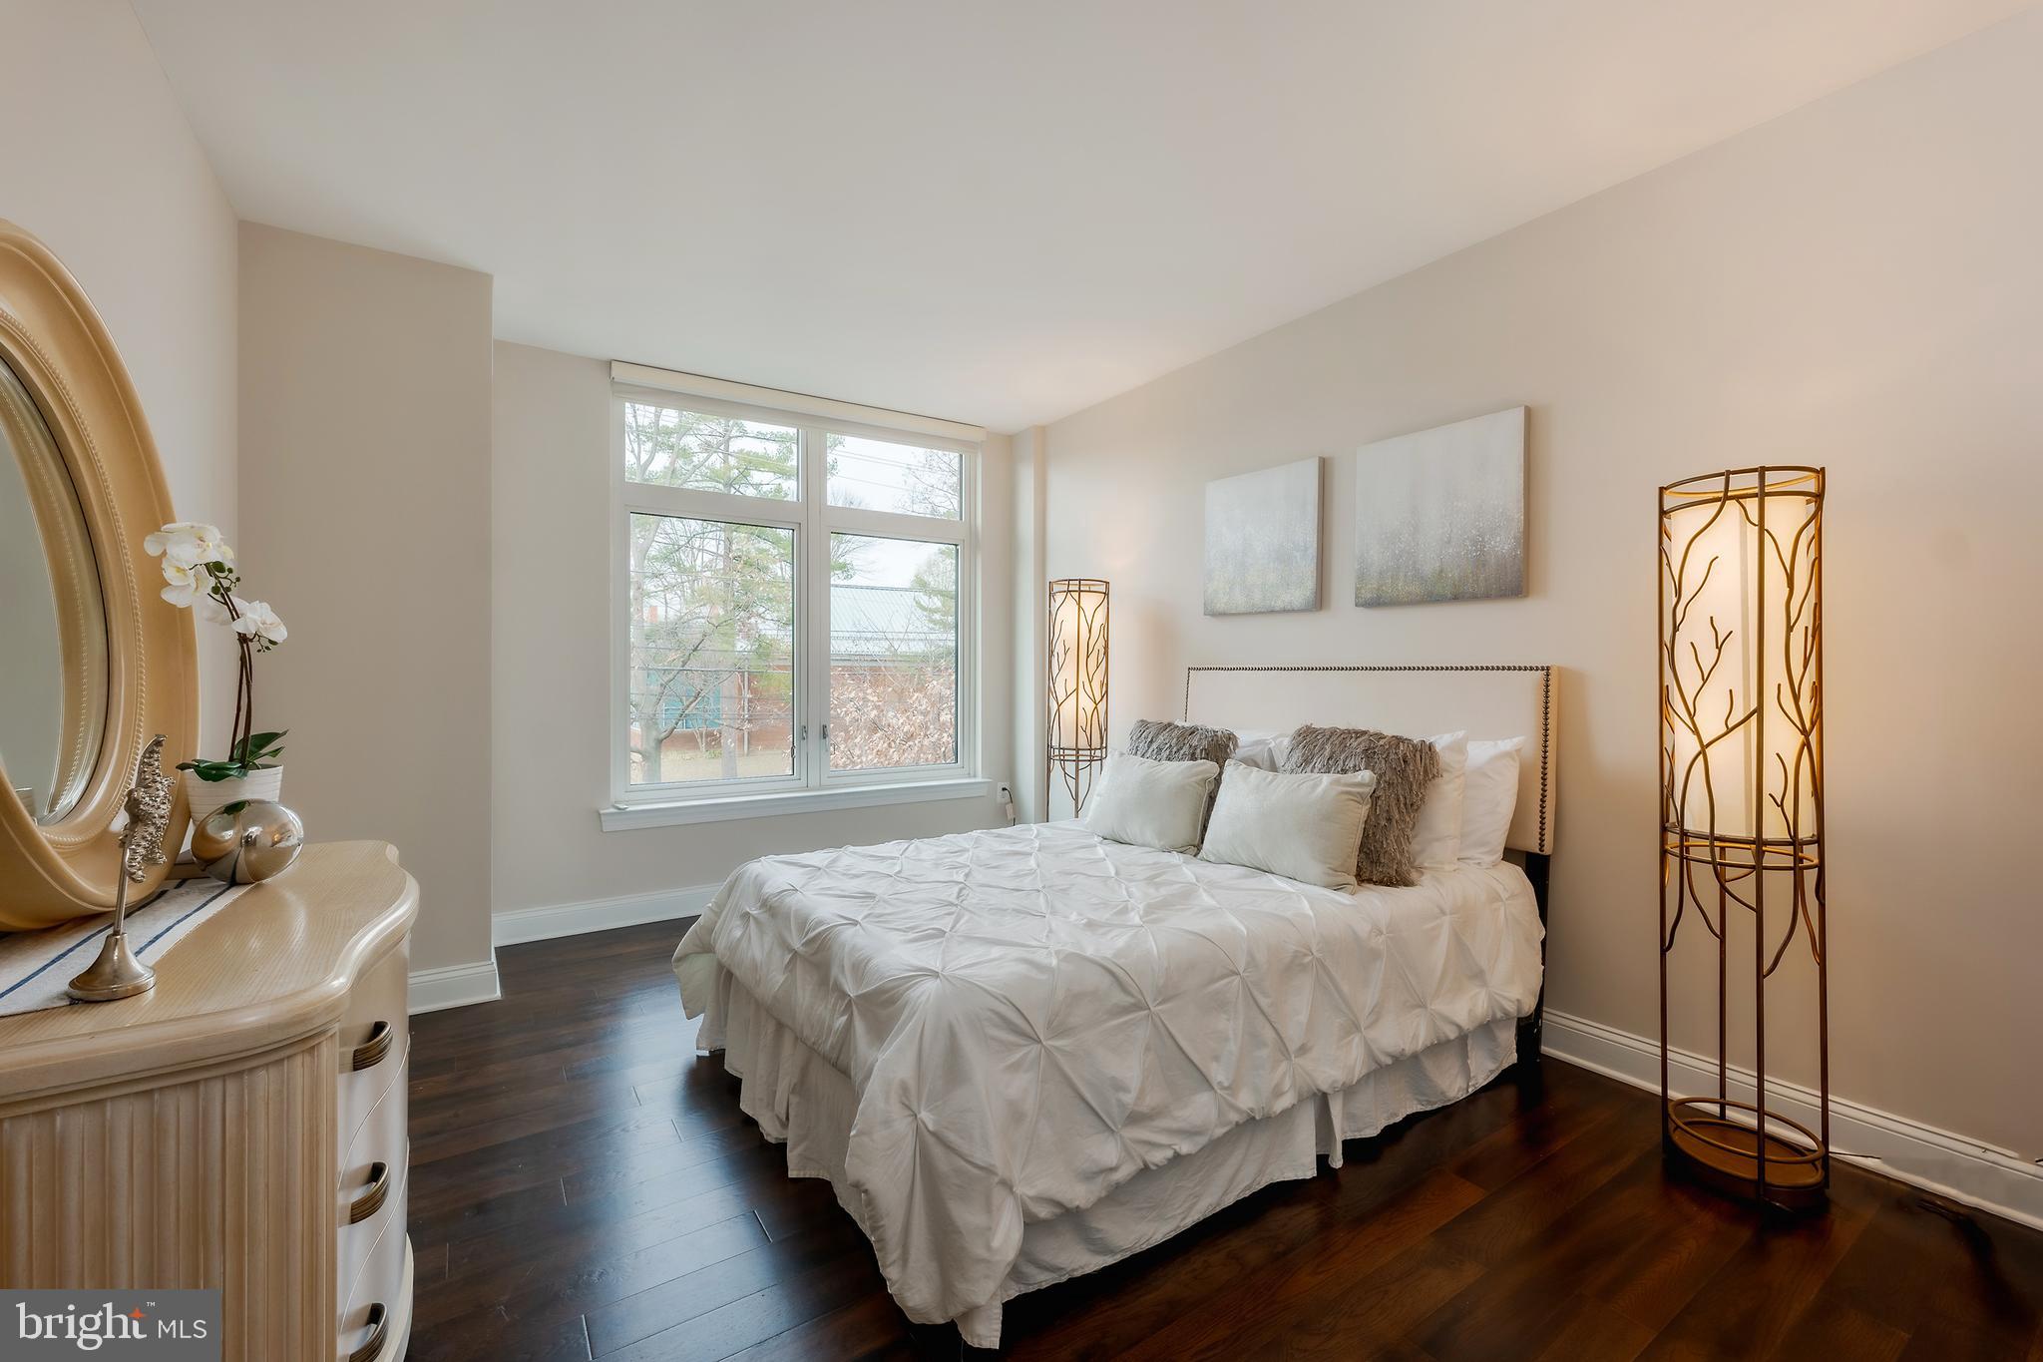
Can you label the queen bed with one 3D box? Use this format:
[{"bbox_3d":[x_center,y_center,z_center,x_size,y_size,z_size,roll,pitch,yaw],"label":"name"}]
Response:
[{"bbox_3d":[0.307,0.582,2.600,2.240,1.290,1.660,0,0,-35],"label":"queen bed"}]

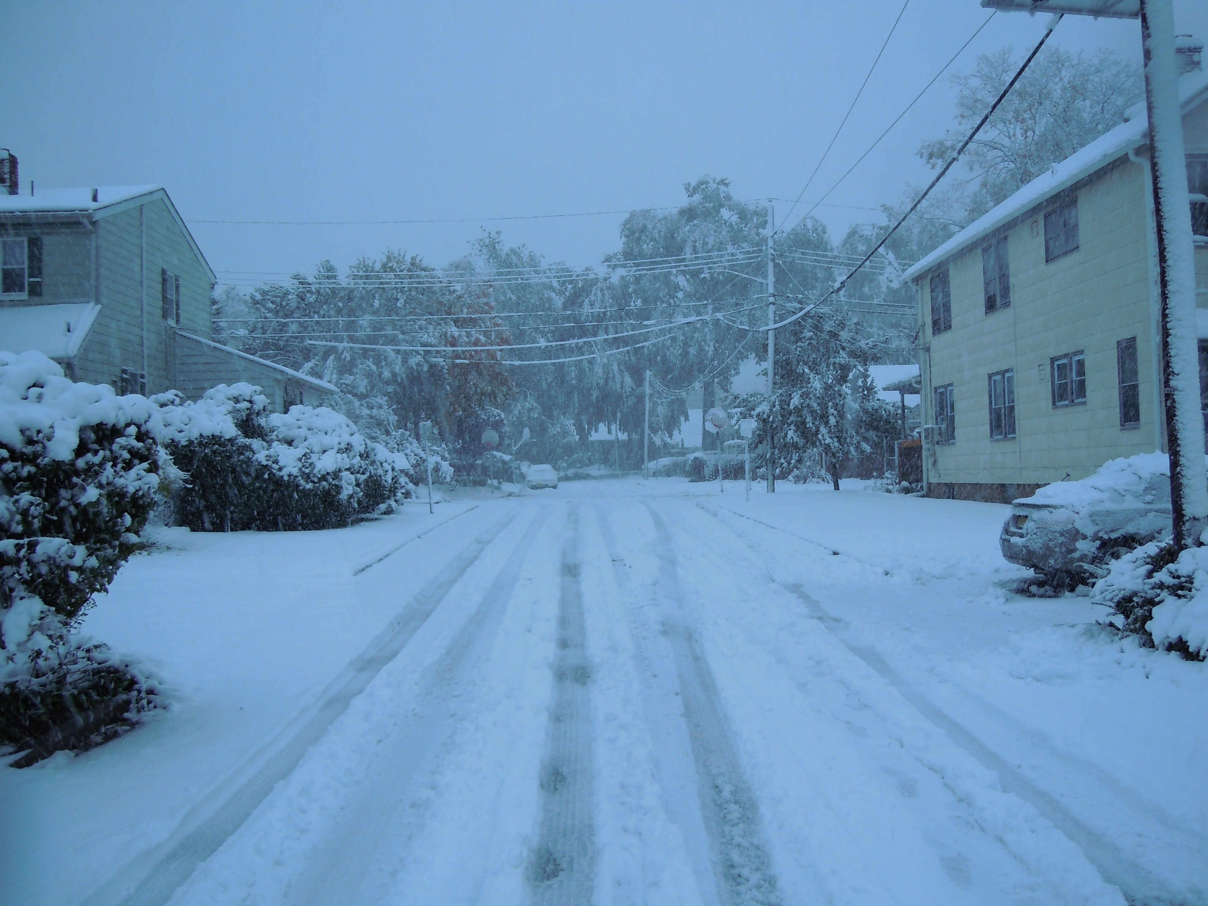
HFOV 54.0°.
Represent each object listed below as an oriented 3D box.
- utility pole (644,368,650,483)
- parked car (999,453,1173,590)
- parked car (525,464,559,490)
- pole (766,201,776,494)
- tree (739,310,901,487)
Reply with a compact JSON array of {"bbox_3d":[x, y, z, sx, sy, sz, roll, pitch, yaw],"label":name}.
[{"bbox_3d":[2.960,-1.930,81.000,0.260,7.550,0.260,0,-1,0],"label":"utility pole"},{"bbox_3d":[7.000,0.750,13.700,4.650,1.500,1.780,0,-1,3],"label":"parked car"},{"bbox_3d":[-3.380,1.220,64.800,1.760,1.420,4.500,0,-1,-2],"label":"parked car"},{"bbox_3d":[5.950,-3.740,42.200,0.290,10.450,0.290,0,-1,0],"label":"pole"},{"bbox_3d":[7.090,-1.750,39.300,4.900,5.850,4.700,0,-1,0],"label":"tree"}]

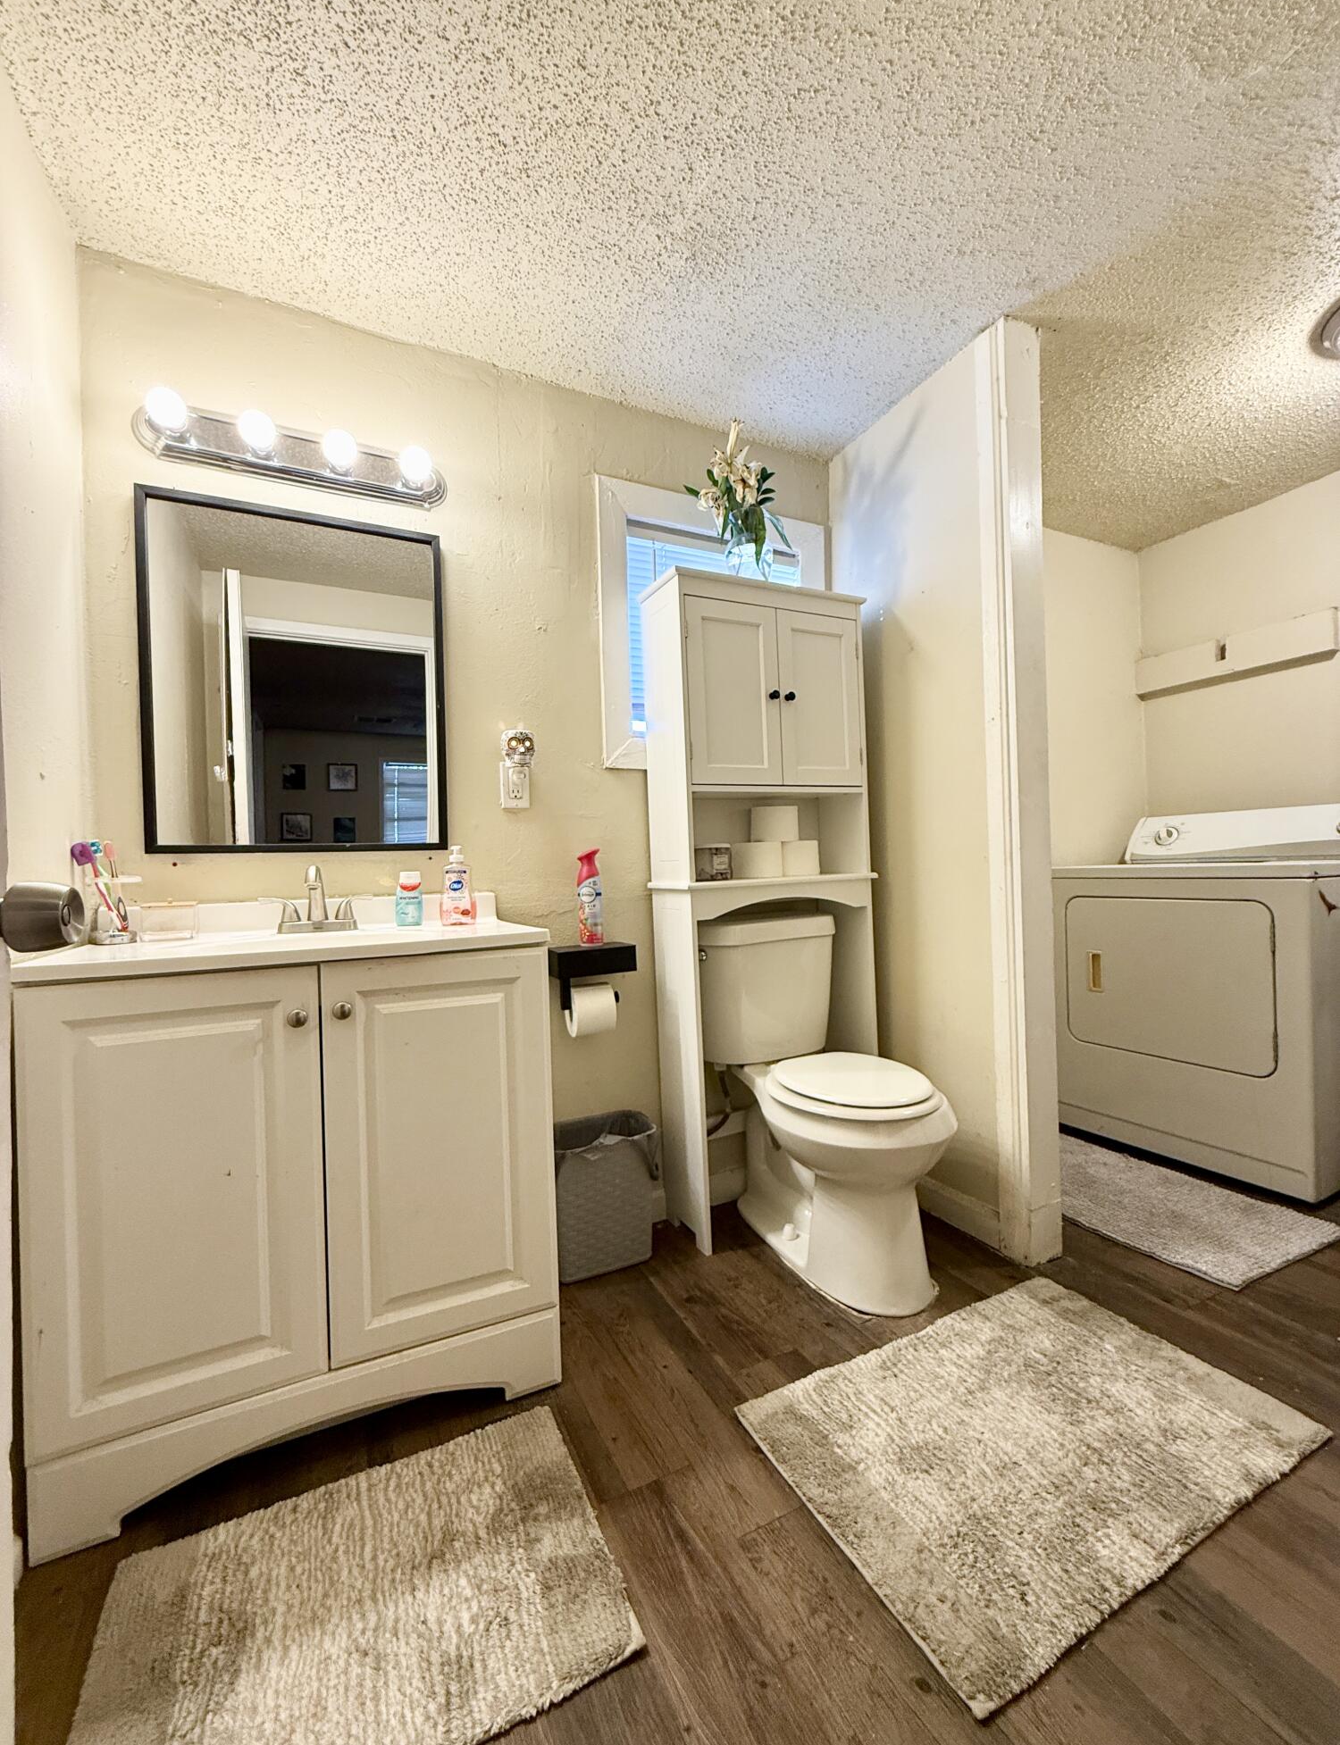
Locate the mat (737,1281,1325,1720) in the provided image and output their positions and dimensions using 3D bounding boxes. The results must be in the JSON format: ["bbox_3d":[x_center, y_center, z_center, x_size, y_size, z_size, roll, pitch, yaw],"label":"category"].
[{"bbox_3d":[0.597,0.919,1.224,0.819,0.023,0.517,-2,0,-26],"label":"mat"}]

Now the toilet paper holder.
[{"bbox_3d":[-0.198,0.266,1.846,0.210,0.150,0.122,-2,0,-26],"label":"toilet paper holder"}]

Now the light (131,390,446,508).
[{"bbox_3d":[-0.798,-0.931,1.571,0.620,0.125,0.138,-2,0,-26],"label":"light"}]

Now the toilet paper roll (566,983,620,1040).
[{"bbox_3d":[-0.196,0.345,1.827,0.110,0.122,0.122,-2,0,-26],"label":"toilet paper roll"}]

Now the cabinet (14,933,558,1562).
[{"bbox_3d":[-0.665,0.541,1.395,0.778,0.851,0.481,-2,0,-26],"label":"cabinet"}]

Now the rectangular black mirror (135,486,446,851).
[{"bbox_3d":[-0.806,-0.420,1.597,0.597,0.752,0.023,-2,0,-26],"label":"rectangular black mirror"}]

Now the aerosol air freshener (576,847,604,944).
[{"bbox_3d":[-0.204,0.070,1.836,0.061,0.243,0.061,-2,0,0],"label":"aerosol air freshener"}]

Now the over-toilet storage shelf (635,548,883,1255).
[{"bbox_3d":[0.265,0.092,1.994,0.597,1.693,0.227,-2,0,-26],"label":"over-toilet storage shelf"}]

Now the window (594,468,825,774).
[{"bbox_3d":[0.148,-0.676,2.108,0.755,0.785,0.080,-2,0,-26],"label":"window"}]

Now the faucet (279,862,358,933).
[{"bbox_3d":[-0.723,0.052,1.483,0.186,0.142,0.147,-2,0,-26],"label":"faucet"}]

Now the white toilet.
[{"bbox_3d":[0.380,0.532,1.786,0.442,0.807,0.674,-2,0,-26],"label":"white toilet"}]

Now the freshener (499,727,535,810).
[{"bbox_3d":[-0.375,-0.255,1.798,0.081,0.188,0.082,-2,0,-26],"label":"freshener"}]

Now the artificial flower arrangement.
[{"bbox_3d":[0.201,-1.011,2.003,0.310,0.480,0.240,-2,0,-26],"label":"artificial flower arrangement"}]

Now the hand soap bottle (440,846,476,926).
[{"bbox_3d":[-0.482,0.031,1.639,0.079,0.180,0.053,-2,0,-10],"label":"hand soap bottle"}]

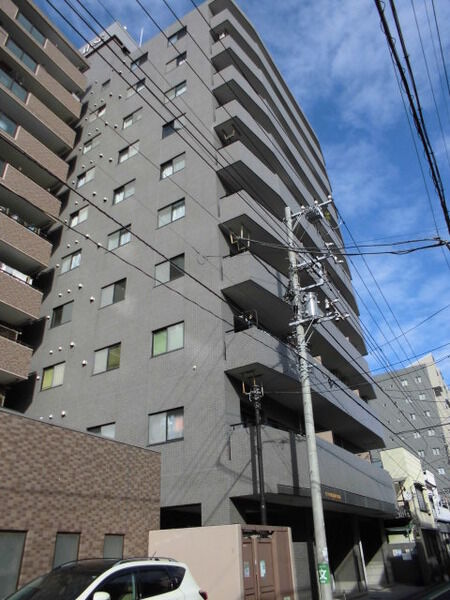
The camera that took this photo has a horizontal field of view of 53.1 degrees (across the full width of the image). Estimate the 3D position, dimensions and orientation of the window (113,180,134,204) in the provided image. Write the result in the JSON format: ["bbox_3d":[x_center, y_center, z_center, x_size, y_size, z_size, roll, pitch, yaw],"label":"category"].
[{"bbox_3d":[-4.595,-4.920,20.529,1.320,0.970,0.150,-21,-37,26],"label":"window"}]

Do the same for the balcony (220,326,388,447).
[{"bbox_3d":[4.800,4.774,20.074,1.700,1.220,15.700,-19,-34,26],"label":"balcony"}]

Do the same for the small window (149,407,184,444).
[{"bbox_3d":[-1.898,4.072,14.625,1.404,0.974,0.150,-19,-34,26],"label":"small window"}]

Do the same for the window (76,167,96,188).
[{"bbox_3d":[-7.675,-6.740,24.797,1.258,0.924,0.150,-19,-34,26],"label":"window"}]

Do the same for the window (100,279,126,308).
[{"bbox_3d":[-4.352,-0.247,17.508,1.320,0.970,0.150,-21,-37,26],"label":"window"}]

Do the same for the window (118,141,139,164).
[{"bbox_3d":[-4.726,-7.245,22.047,1.320,0.970,0.150,-21,-37,26],"label":"window"}]

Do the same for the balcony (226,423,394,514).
[{"bbox_3d":[3.838,6.294,15.374,1.550,1.680,11.600,-21,-37,26],"label":"balcony"}]

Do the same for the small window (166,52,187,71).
[{"bbox_3d":[-2.685,-13.150,24.955,1.333,0.924,0.150,-19,-34,26],"label":"small window"}]

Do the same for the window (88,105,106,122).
[{"bbox_3d":[-7.802,-11.412,27.578,1.245,0.914,0.150,-19,-34,26],"label":"window"}]

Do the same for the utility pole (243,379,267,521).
[{"bbox_3d":[0.975,4.883,11.348,0.400,5.969,0.450,-19,-34,26],"label":"utility pole"}]

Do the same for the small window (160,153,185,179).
[{"bbox_3d":[-2.236,-5.714,19.220,1.320,0.970,0.150,-21,-37,26],"label":"small window"}]

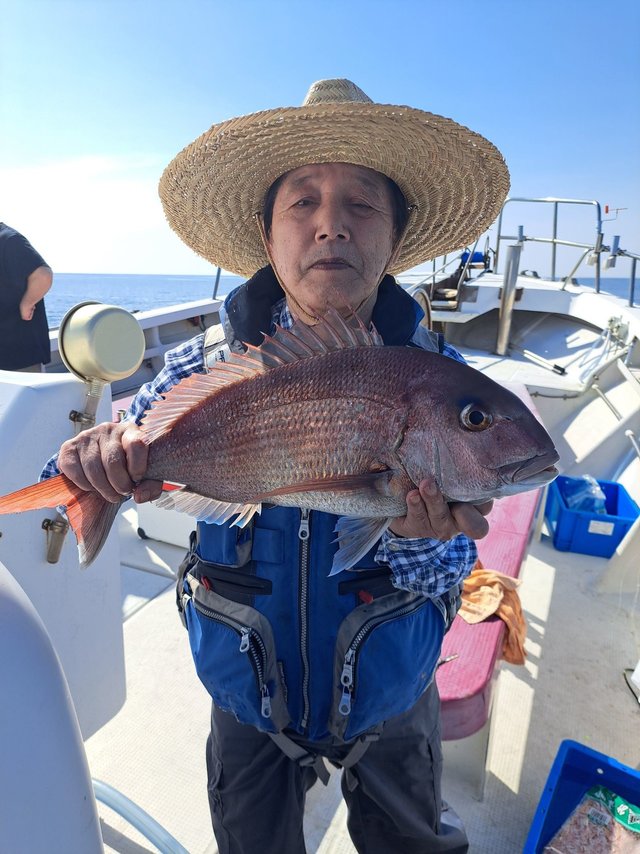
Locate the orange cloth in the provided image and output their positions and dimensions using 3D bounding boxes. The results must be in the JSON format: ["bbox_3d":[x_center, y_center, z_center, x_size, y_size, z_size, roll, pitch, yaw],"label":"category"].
[{"bbox_3d":[0.582,0.650,1.987,0.250,0.210,0.340,7,16,24],"label":"orange cloth"}]

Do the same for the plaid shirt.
[{"bbox_3d":[-0.087,0.104,0.785,0.580,0.550,0.400,2,14,5],"label":"plaid shirt"}]

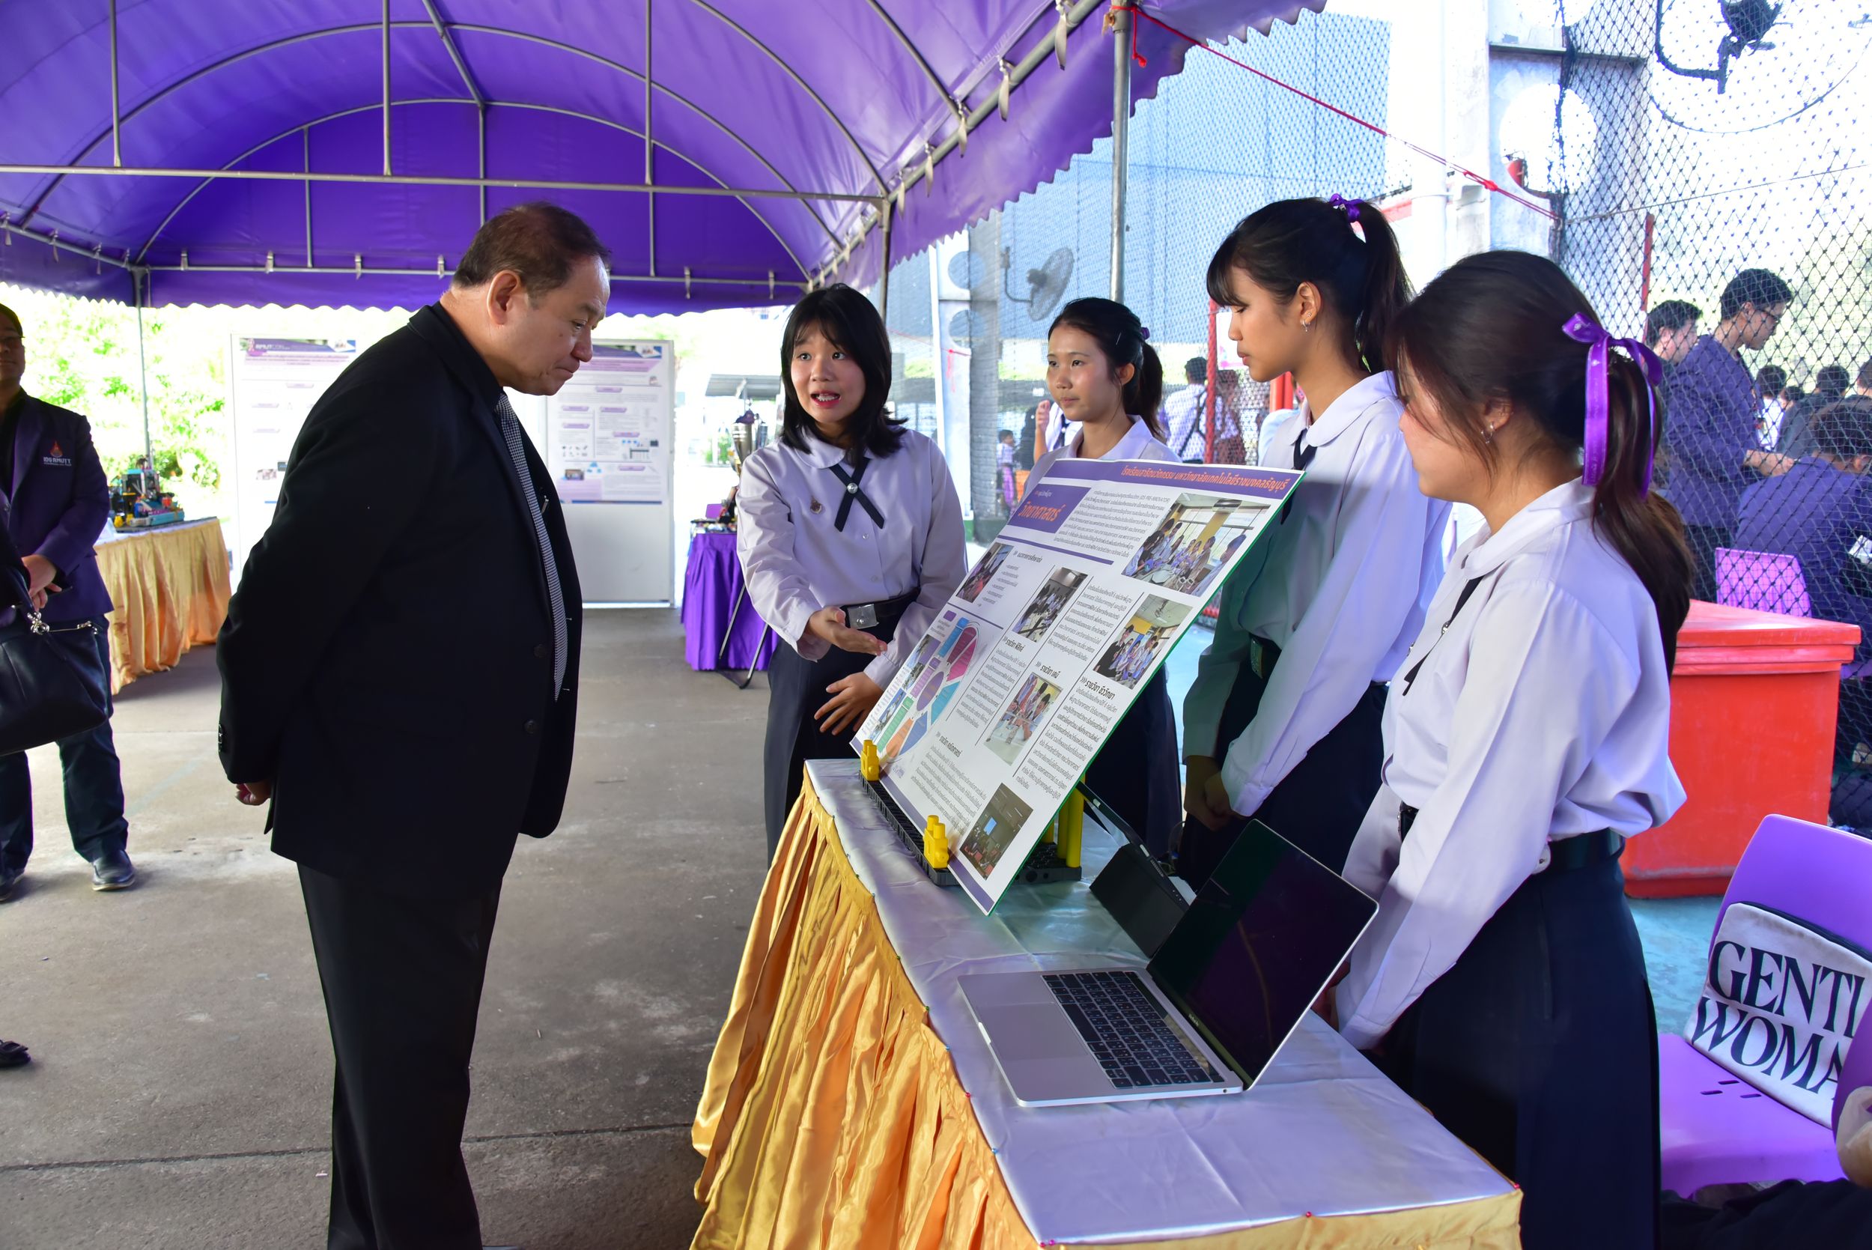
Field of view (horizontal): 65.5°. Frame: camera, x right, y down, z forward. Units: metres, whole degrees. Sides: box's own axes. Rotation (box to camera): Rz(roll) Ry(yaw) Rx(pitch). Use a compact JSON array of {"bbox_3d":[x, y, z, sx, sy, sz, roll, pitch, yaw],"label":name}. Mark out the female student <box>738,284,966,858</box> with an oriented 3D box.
[{"bbox_3d":[-0.160,0.194,2.700,0.460,1.620,0.380,0,7,-3],"label":"female student"}]

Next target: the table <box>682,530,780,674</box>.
[{"bbox_3d":[-1.320,-0.258,9.400,0.600,0.770,1.700,-1,7,-11],"label":"table"}]

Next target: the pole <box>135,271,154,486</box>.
[{"bbox_3d":[-5.957,-1.412,11.000,0.055,2.530,0.055,-1,7,-11],"label":"pole"}]

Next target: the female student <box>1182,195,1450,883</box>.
[{"bbox_3d":[0.475,0.293,1.880,0.320,1.650,0.420,-2,8,-20],"label":"female student"}]

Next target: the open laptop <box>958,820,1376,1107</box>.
[{"bbox_3d":[0.215,0.327,1.464,0.335,0.187,0.304,0,7,-9],"label":"open laptop"}]

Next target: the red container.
[{"bbox_3d":[2.340,0.355,4.870,0.820,0.810,1.020,-1,7,-11],"label":"red container"}]

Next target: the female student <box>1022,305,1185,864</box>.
[{"bbox_3d":[0.305,0.205,2.700,0.420,1.610,0.280,7,9,38],"label":"female student"}]

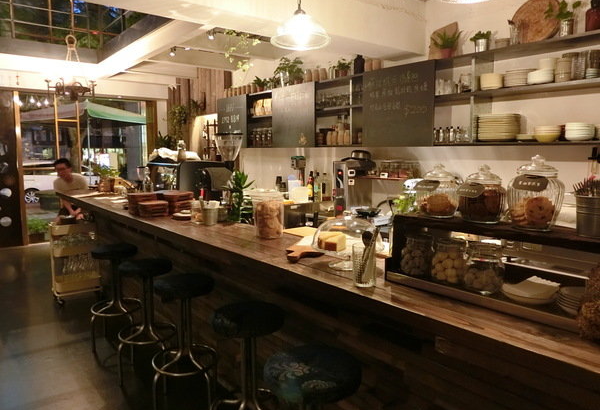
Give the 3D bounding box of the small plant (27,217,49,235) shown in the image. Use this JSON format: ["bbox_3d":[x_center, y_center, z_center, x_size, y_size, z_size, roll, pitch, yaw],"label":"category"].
[{"bbox_3d":[-4.574,0.375,7.550,0.320,0.340,0.340,-6,9,-39],"label":"small plant"}]

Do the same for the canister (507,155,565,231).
[{"bbox_3d":[0.720,-0.041,1.319,0.153,0.221,0.153,-6,9,-39],"label":"canister"}]

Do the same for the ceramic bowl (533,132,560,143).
[{"bbox_3d":[1.487,-0.406,2.603,0.138,0.060,0.138,-6,9,-39],"label":"ceramic bowl"}]

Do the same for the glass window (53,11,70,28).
[{"bbox_3d":[-3.754,-2.921,6.853,0.275,0.250,0.040,-6,9,-39],"label":"glass window"}]

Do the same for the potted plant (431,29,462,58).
[{"bbox_3d":[1.021,-1.095,2.995,0.200,0.210,0.215,-6,9,-39],"label":"potted plant"}]

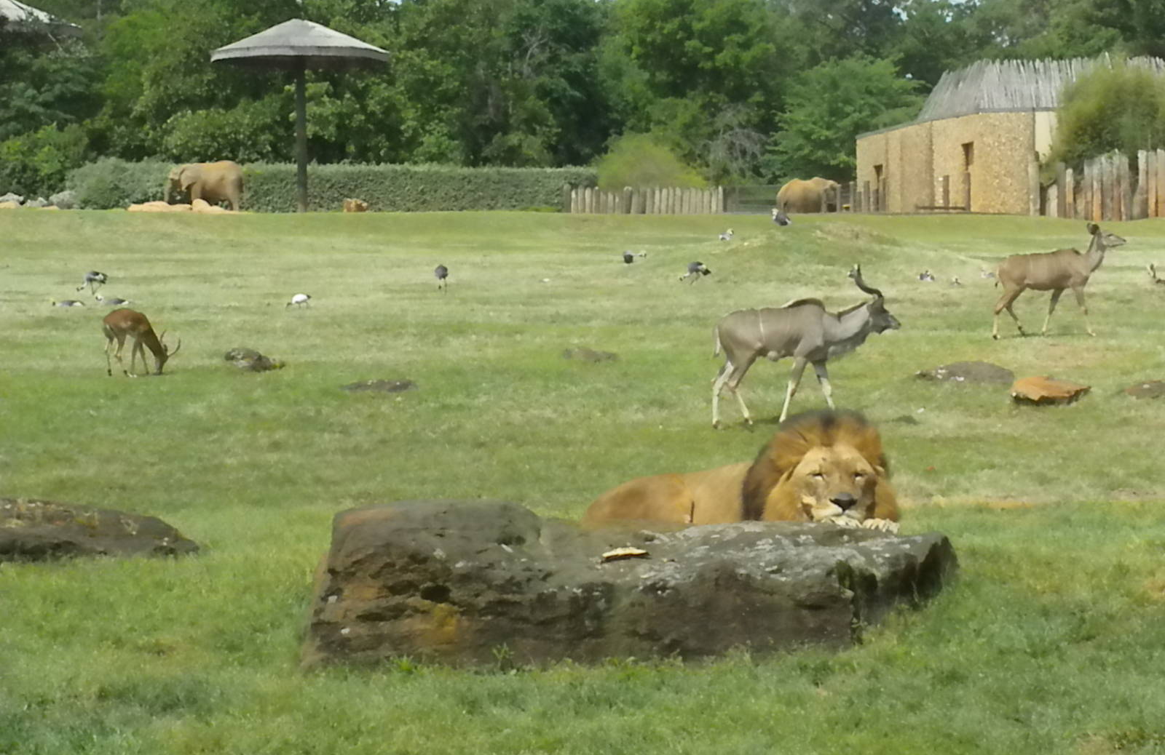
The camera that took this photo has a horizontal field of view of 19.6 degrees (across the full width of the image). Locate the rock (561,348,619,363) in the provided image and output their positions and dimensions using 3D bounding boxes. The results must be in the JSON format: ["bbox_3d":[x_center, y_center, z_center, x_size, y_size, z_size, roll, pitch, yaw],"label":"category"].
[{"bbox_3d":[0.108,-0.305,47.000,0.800,0.210,0.600,0,3,0],"label":"rock"}]

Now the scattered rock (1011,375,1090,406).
[{"bbox_3d":[5.624,0.159,40.500,0.930,0.320,0.700,0,3,0],"label":"scattered rock"}]

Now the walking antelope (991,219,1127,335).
[{"bbox_3d":[6.651,-1.359,47.000,1.799,1.610,0.440,0,3,-8],"label":"walking antelope"}]

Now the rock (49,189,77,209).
[{"bbox_3d":[-23.472,-8.036,152.000,1.270,0.900,1.000,0,3,0],"label":"rock"}]

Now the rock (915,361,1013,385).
[{"bbox_3d":[4.776,-0.064,42.000,1.200,0.270,0.800,0,3,0],"label":"rock"}]

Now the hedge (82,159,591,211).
[{"bbox_3d":[-11.676,-8.853,157.000,25.000,2.400,2.200,0,3,-6],"label":"hedge"}]

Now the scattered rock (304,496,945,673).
[{"bbox_3d":[0.124,0.722,12.100,2.200,0.460,1.350,-1,3,-10],"label":"scattered rock"}]

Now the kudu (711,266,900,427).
[{"bbox_3d":[2.535,-0.371,38.300,2.122,1.794,0.500,-1,3,-20],"label":"kudu"}]

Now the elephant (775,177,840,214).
[{"bbox_3d":[10.375,-8.069,155.000,3.500,2.450,1.500,-2,4,-30],"label":"elephant"}]

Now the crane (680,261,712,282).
[{"bbox_3d":[2.771,-2.562,82.000,0.766,0.527,0.260,0,3,0],"label":"crane"}]

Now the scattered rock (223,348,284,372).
[{"bbox_3d":[-4.433,-0.241,45.500,0.800,0.300,0.560,0,3,0],"label":"scattered rock"}]

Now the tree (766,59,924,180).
[{"bbox_3d":[13.536,-12.578,175.000,8.200,8.100,8.000,0,3,0],"label":"tree"}]

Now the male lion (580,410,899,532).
[{"bbox_3d":[0.574,0.479,12.600,0.640,0.700,1.700,-2,4,-31],"label":"male lion"}]

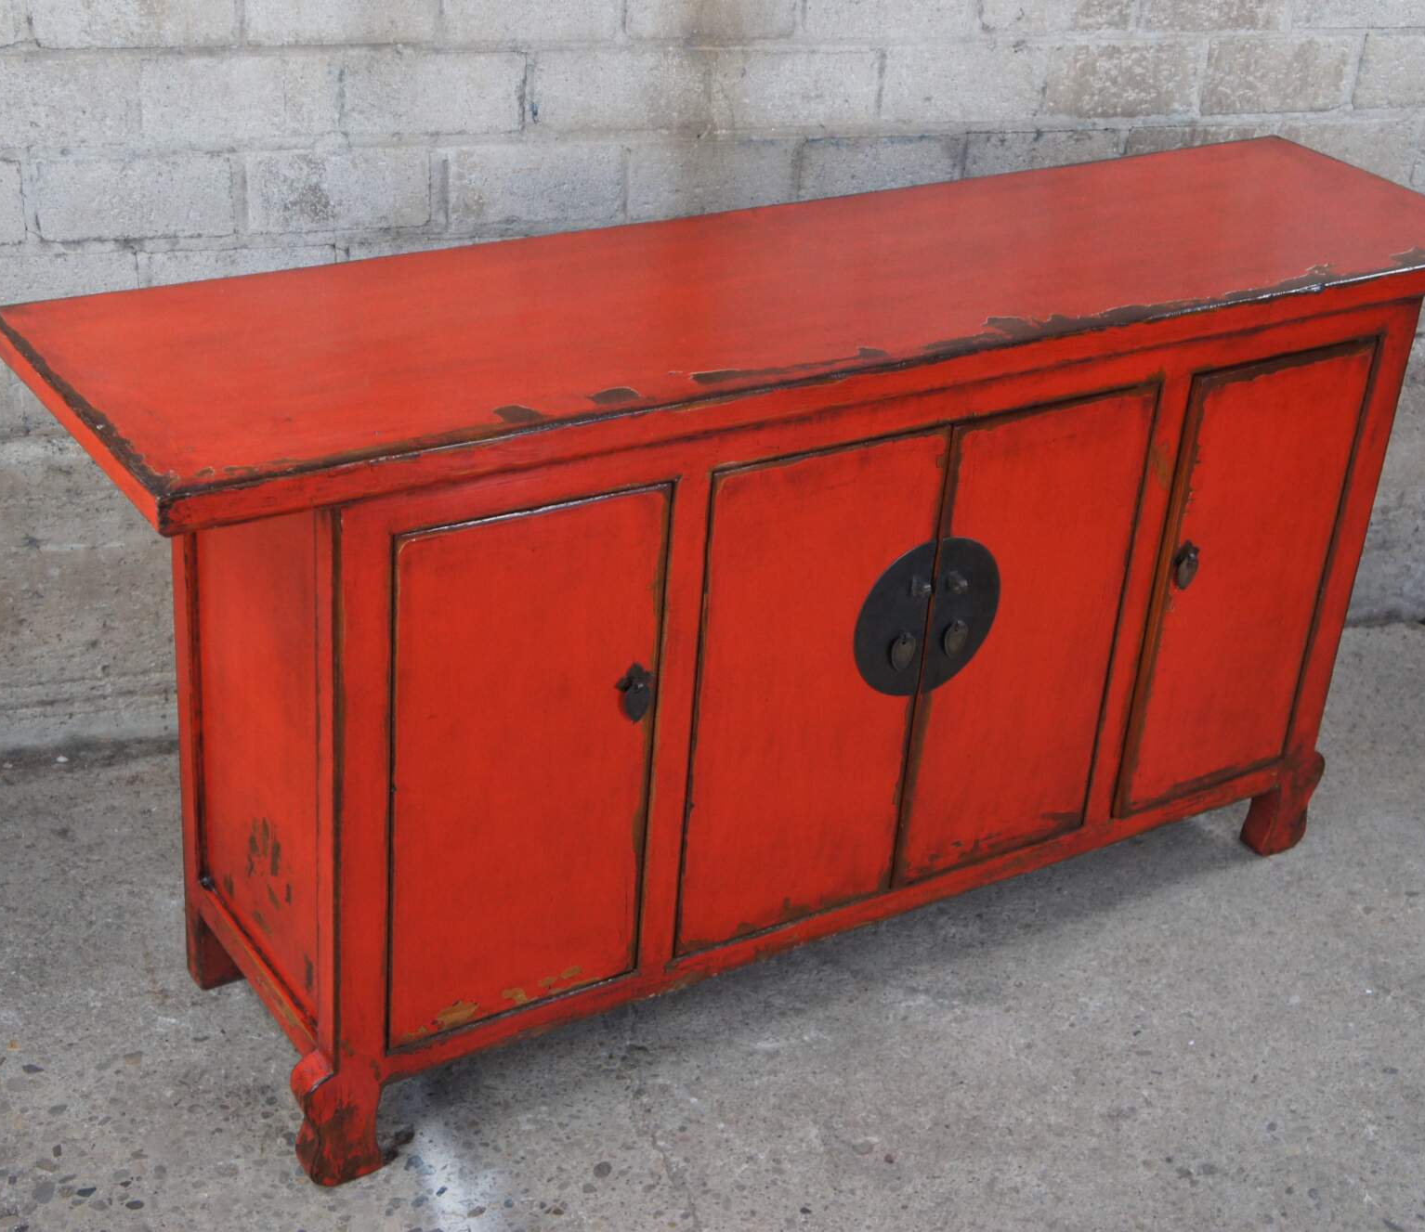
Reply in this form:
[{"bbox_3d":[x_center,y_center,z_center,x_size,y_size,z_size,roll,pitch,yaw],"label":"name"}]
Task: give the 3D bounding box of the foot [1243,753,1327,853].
[{"bbox_3d":[0.823,0.256,3.193,0.083,0.168,0.053,-14,33,-31],"label":"foot"}]

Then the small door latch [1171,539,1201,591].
[{"bbox_3d":[0.602,-0.061,2.786,0.044,0.069,0.021,-14,33,-31],"label":"small door latch"}]

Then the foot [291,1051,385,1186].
[{"bbox_3d":[-0.413,0.548,2.434,0.090,0.158,0.052,-14,33,-31],"label":"foot"}]

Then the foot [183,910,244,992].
[{"bbox_3d":[-0.611,0.400,2.741,0.061,0.110,0.051,-14,33,-31],"label":"foot"}]

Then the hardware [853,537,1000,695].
[{"bbox_3d":[0.256,0.006,2.565,0.208,0.206,0.022,-14,33,-31],"label":"hardware"}]

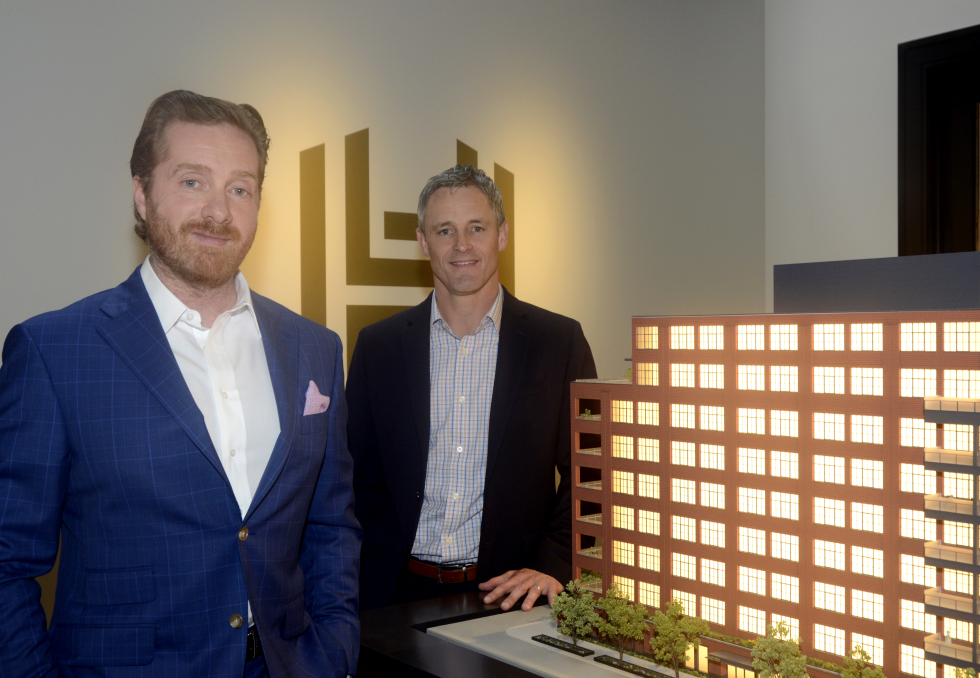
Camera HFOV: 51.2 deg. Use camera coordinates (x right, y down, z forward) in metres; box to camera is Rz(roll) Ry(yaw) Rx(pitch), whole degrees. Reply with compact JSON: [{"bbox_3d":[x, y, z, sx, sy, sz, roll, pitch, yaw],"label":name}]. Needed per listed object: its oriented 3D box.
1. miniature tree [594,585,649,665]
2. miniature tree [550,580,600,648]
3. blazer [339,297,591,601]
[{"bbox_3d":[0.198,0.430,1.542,0.079,0.119,0.082,0,1,0],"label":"miniature tree"},{"bbox_3d":[0.135,0.436,1.620,0.077,0.106,0.079,0,1,0],"label":"miniature tree"},{"bbox_3d":[-0.025,0.284,2.005,0.530,0.770,0.330,0,1,9],"label":"blazer"}]

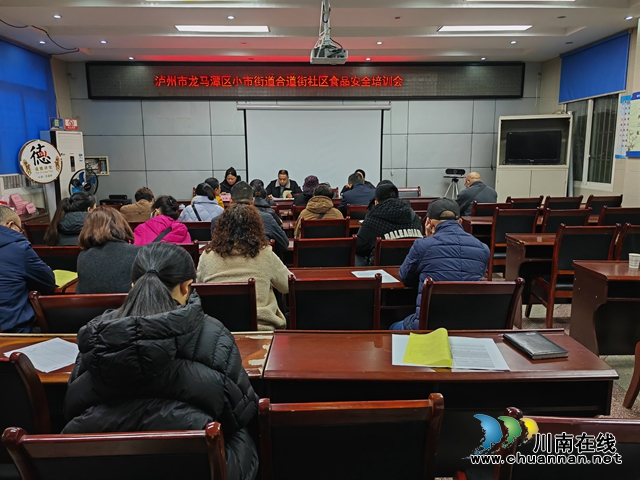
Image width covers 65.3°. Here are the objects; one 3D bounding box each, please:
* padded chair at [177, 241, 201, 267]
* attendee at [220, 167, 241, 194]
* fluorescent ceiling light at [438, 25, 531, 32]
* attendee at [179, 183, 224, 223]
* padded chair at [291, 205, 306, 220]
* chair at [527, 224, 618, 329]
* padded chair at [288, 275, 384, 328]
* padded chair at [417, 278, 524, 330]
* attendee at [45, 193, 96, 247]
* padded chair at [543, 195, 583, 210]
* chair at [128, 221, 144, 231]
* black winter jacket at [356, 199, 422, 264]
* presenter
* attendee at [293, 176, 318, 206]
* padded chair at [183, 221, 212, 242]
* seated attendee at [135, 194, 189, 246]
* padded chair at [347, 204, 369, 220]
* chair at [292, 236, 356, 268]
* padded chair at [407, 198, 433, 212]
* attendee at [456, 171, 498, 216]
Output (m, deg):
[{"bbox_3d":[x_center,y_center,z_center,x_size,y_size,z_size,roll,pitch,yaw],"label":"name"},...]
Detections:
[{"bbox_3d":[-1.045,0.420,3.707,0.450,0.928,0.530,-1,10,0],"label":"padded chair"},{"bbox_3d":[-1.413,-0.527,7.985,0.460,1.220,0.650,0,10,1],"label":"attendee"},{"bbox_3d":[2.206,-2.828,6.645,1.200,0.060,0.320,-1,11,-1],"label":"fluorescent ceiling light"},{"bbox_3d":[-1.059,0.113,4.555,0.460,1.200,0.680,-1,10,-2],"label":"attendee"},{"bbox_3d":[-0.065,0.066,5.523,0.450,0.930,0.540,-1,10,-2],"label":"padded chair"},{"bbox_3d":[2.114,0.287,4.248,0.490,0.940,0.580,-1,11,-1],"label":"chair"},{"bbox_3d":[0.080,0.583,2.724,0.450,0.928,0.530,-1,10,0],"label":"padded chair"},{"bbox_3d":[0.711,0.595,2.625,0.450,0.928,0.530,-1,10,0],"label":"padded chair"},{"bbox_3d":[-1.655,0.262,3.706,0.500,1.240,0.740,1,10,8],"label":"attendee"},{"bbox_3d":[3.069,-0.127,6.569,0.450,0.928,0.530,-1,10,0],"label":"padded chair"},{"bbox_3d":[-1.543,0.241,4.597,0.470,0.940,0.570,-1,11,-1],"label":"chair"},{"bbox_3d":[0.505,0.019,3.843,0.530,0.670,0.470,-1,10,0],"label":"black winter jacket"},{"bbox_3d":[-0.534,-0.433,7.590,0.560,1.240,0.720,-1,10,0],"label":"presenter"},{"bbox_3d":[-0.084,-0.128,5.695,0.460,1.237,0.740,-1,11,-1],"label":"attendee"},{"bbox_3d":[-1.178,0.247,4.686,0.450,0.928,0.530,-1,10,0],"label":"padded chair"},{"bbox_3d":[-1.136,0.260,3.753,0.480,1.214,0.740,-1,11,-1],"label":"seated attendee"},{"bbox_3d":[0.538,0.028,5.801,0.460,0.955,0.570,0,10,0],"label":"padded chair"},{"bbox_3d":[0.044,0.376,3.842,0.460,0.955,0.570,0,10,0],"label":"chair"},{"bbox_3d":[1.153,-0.010,6.004,0.460,0.955,0.570,0,10,0],"label":"padded chair"},{"bbox_3d":[1.885,-0.211,6.220,0.520,1.270,0.740,-2,10,-8],"label":"attendee"}]

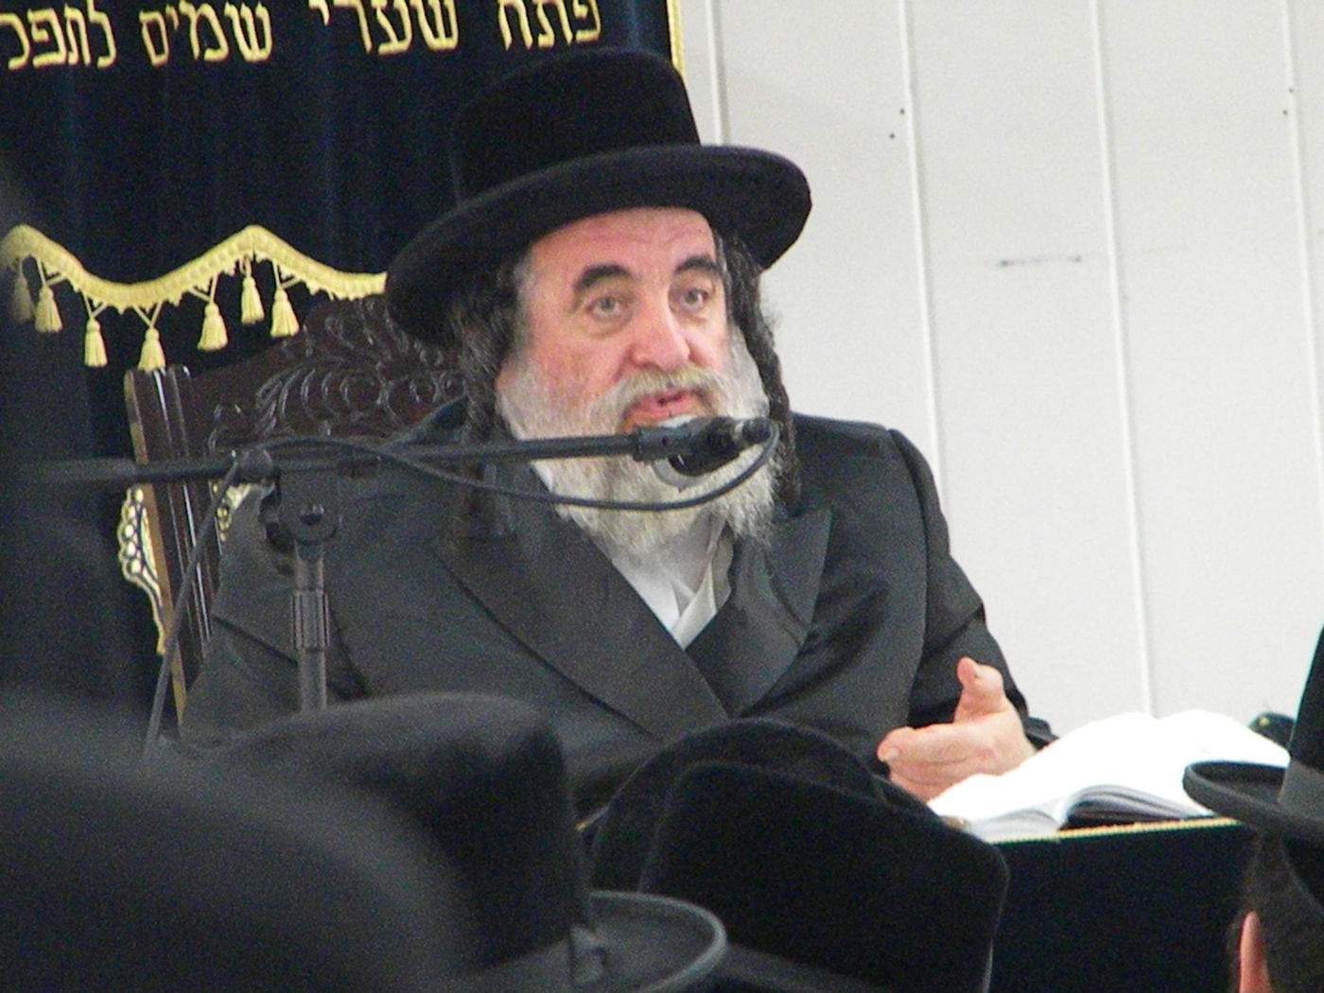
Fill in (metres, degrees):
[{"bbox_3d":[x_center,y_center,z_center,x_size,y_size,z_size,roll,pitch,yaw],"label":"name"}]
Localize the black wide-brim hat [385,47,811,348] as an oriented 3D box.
[{"bbox_3d":[-0.059,-0.232,9.192,0.305,0.130,0.340,-3,-23,-23],"label":"black wide-brim hat"}]

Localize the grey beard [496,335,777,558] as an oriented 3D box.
[{"bbox_3d":[-0.019,-0.036,9.130,0.170,0.152,0.125,-5,-8,-23],"label":"grey beard"}]

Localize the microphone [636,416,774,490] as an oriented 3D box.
[{"bbox_3d":[0.031,-0.033,8.900,0.057,0.055,0.170,-4,-4,-20],"label":"microphone"}]

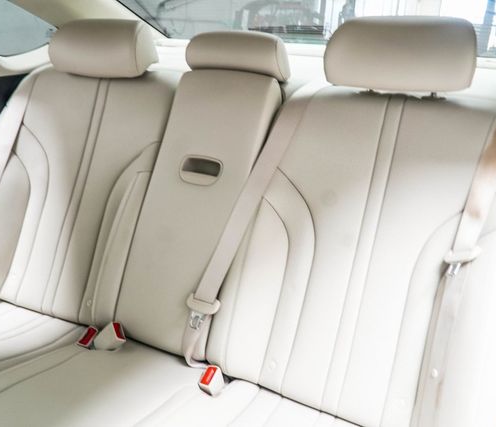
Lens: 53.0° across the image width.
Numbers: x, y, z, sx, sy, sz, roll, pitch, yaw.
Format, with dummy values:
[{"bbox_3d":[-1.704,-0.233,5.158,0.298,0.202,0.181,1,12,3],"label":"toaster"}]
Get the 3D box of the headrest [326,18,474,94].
[{"bbox_3d":[0.287,-0.304,0.949,0.275,0.136,0.121,10,23,24],"label":"headrest"}]

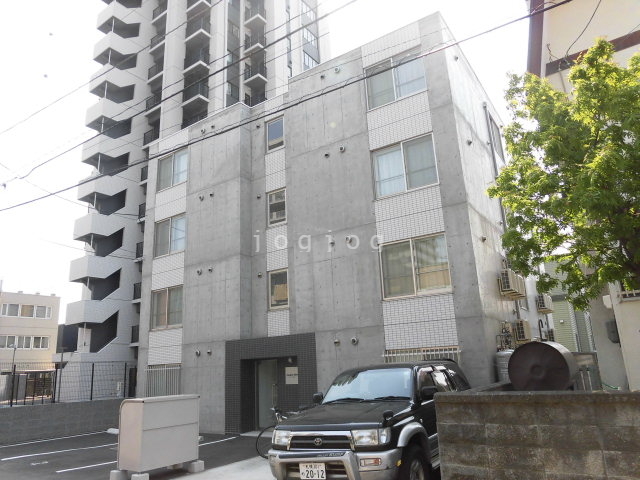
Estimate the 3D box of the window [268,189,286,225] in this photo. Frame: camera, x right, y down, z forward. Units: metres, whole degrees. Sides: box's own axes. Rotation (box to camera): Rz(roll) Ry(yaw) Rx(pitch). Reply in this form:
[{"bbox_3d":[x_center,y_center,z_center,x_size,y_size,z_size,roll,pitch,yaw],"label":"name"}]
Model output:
[{"bbox_3d":[-1.316,-0.973,13.808,0.780,1.160,0.120,-12,-18,32],"label":"window"}]

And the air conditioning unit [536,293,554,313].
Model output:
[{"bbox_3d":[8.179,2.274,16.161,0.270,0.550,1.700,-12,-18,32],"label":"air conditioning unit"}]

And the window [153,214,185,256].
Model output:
[{"bbox_3d":[-5.274,-0.112,15.680,1.690,1.360,0.120,-12,-18,32],"label":"window"}]

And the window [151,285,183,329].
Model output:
[{"bbox_3d":[-5.152,2.308,15.034,1.690,1.360,0.120,-12,-18,32],"label":"window"}]

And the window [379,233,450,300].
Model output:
[{"bbox_3d":[2.198,0.646,10.306,1.680,1.360,0.110,-12,-17,32],"label":"window"}]

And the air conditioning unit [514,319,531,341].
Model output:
[{"bbox_3d":[5.353,2.376,11.717,0.240,0.540,0.800,-12,-18,32],"label":"air conditioning unit"}]

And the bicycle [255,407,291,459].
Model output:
[{"bbox_3d":[-0.479,3.981,9.236,1.680,1.020,0.570,2,-15,-16],"label":"bicycle"}]

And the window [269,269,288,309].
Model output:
[{"bbox_3d":[-1.196,1.466,13.159,0.780,1.160,0.120,-12,-18,32],"label":"window"}]

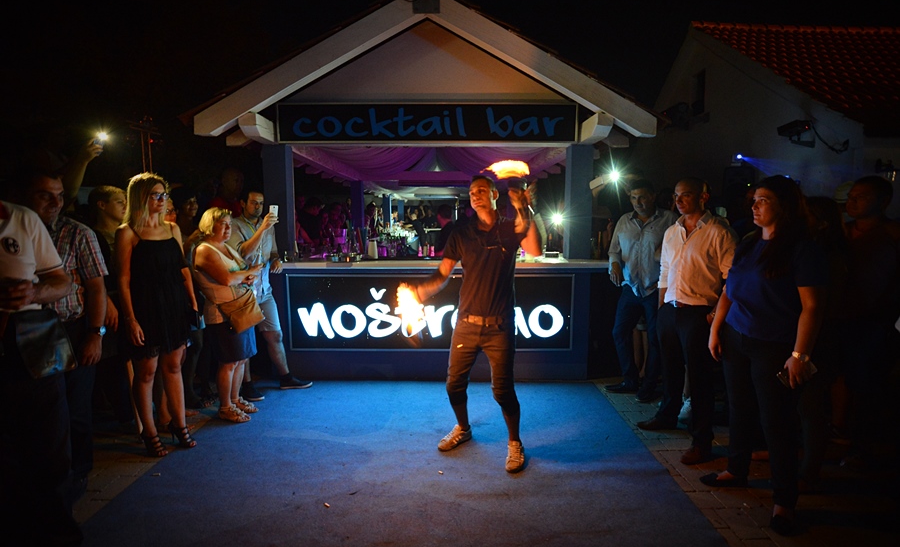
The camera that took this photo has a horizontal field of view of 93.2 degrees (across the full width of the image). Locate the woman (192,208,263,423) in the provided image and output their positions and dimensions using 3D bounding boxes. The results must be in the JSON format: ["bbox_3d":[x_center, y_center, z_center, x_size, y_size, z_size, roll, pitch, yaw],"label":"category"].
[{"bbox_3d":[-1.670,0.297,3.257,0.430,1.600,0.440,3,7,26],"label":"woman"}]

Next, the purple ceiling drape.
[{"bbox_3d":[-0.200,-1.558,5.204,2.600,0.600,3.000,0,7,0],"label":"purple ceiling drape"}]

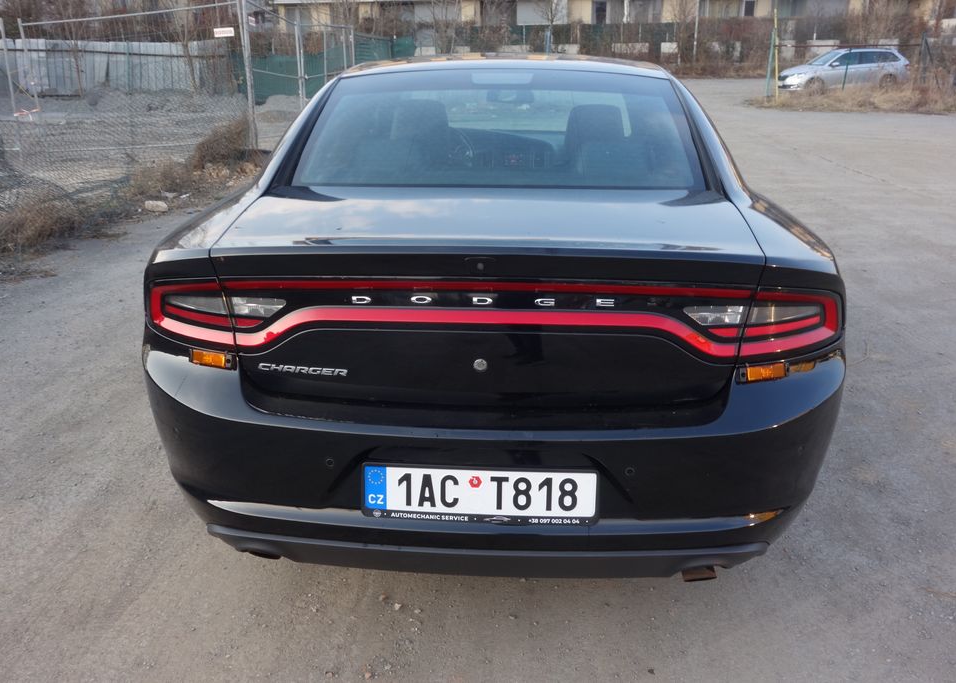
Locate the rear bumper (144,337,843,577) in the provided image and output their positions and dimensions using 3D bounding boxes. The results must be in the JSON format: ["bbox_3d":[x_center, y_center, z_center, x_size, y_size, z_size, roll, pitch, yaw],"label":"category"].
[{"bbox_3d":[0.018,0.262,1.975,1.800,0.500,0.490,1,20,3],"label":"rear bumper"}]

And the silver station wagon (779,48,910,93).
[{"bbox_3d":[13.483,-9.949,29.378,4.700,1.470,1.820,-3,20,-8],"label":"silver station wagon"}]

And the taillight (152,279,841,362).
[{"bbox_3d":[0.016,-0.074,1.831,1.700,0.210,0.270,1,20,3],"label":"taillight"}]

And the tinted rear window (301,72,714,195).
[{"bbox_3d":[0.059,-0.679,2.510,1.200,0.110,0.690,1,47,3],"label":"tinted rear window"}]

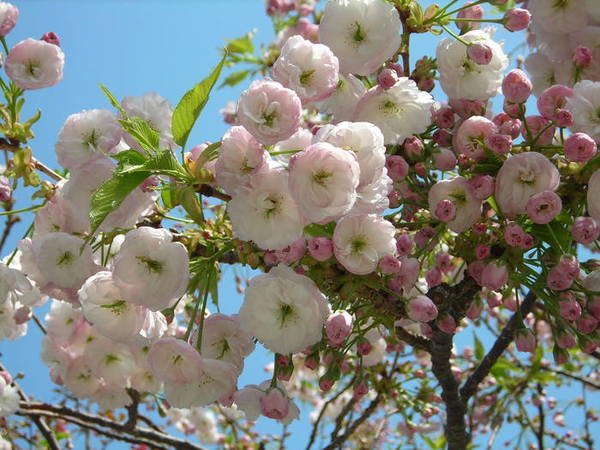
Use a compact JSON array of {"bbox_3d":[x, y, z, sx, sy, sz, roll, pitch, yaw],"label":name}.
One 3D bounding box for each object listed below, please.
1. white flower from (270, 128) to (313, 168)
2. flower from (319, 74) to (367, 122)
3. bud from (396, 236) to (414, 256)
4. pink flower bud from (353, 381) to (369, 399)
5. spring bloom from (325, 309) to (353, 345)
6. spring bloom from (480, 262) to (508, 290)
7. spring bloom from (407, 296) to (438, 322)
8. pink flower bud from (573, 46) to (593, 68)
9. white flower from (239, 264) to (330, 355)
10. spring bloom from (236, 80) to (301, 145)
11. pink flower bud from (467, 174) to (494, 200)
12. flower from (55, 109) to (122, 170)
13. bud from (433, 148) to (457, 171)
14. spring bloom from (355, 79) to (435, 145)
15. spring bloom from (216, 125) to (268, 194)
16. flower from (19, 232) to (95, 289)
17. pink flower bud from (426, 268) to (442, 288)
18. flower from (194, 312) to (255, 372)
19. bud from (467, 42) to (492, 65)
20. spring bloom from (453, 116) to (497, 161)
[{"bbox_3d":[-0.007,-0.046,0.980,0.033,0.032,0.024,3,5,-6],"label":"white flower"},{"bbox_3d":[0.026,-0.082,1.000,0.038,0.038,0.024,-3,19,7],"label":"flower"},{"bbox_3d":[0.070,0.014,1.040,0.012,0.014,0.015,-1,21,6],"label":"bud"},{"bbox_3d":[0.040,0.108,1.020,0.011,0.013,0.011,8,-39,-20],"label":"pink flower bud"},{"bbox_3d":[0.022,0.060,0.900,0.015,0.021,0.015,-8,-38,0],"label":"spring bloom"},{"bbox_3d":[0.133,0.035,1.070,0.019,0.019,0.019,-1,-66,13],"label":"spring bloom"},{"bbox_3d":[0.071,0.049,0.900,0.018,0.015,0.015,25,0,34],"label":"spring bloom"},{"bbox_3d":[0.176,-0.104,0.970,0.012,0.014,0.014,0,-27,0],"label":"pink flower bud"},{"bbox_3d":[-0.009,0.048,0.880,0.050,0.050,0.026,0,7,0],"label":"white flower"},{"bbox_3d":[-0.018,-0.068,0.940,0.039,0.039,0.028,1,7,-2],"label":"spring bloom"},{"bbox_3d":[0.111,-0.023,0.950,0.016,0.016,0.018,1,14,-3],"label":"pink flower bud"},{"bbox_3d":[-0.134,-0.054,0.990,0.042,0.040,0.024,-4,11,9],"label":"flower"},{"bbox_3d":[0.090,-0.041,0.970,0.014,0.016,0.014,0,-45,0],"label":"bud"},{"bbox_3d":[0.057,-0.069,0.950,0.050,0.042,0.030,3,20,-7],"label":"spring bloom"},{"bbox_3d":[-0.036,-0.039,0.940,0.034,0.041,0.030,3,20,-7],"label":"spring bloom"},{"bbox_3d":[-0.158,0.024,1.020,0.048,0.039,0.030,2,14,-7],"label":"flower"},{"bbox_3d":[0.085,0.034,0.990,0.011,0.015,0.012,0,-66,0],"label":"pink flower bud"},{"bbox_3d":[-0.046,0.074,0.970,0.040,0.040,0.024,1,11,-3],"label":"flower"},{"bbox_3d":[0.104,-0.099,0.900,0.015,0.013,0.013,23,0,38],"label":"bud"},{"bbox_3d":[0.110,-0.054,0.980,0.029,0.029,0.024,0,14,0],"label":"spring bloom"}]

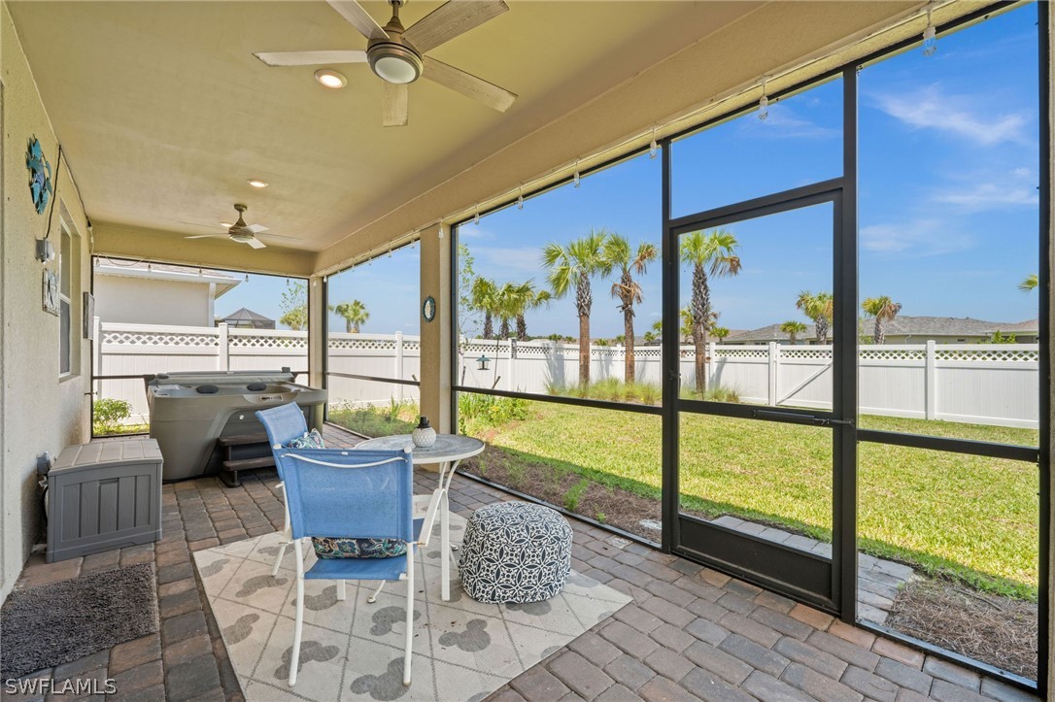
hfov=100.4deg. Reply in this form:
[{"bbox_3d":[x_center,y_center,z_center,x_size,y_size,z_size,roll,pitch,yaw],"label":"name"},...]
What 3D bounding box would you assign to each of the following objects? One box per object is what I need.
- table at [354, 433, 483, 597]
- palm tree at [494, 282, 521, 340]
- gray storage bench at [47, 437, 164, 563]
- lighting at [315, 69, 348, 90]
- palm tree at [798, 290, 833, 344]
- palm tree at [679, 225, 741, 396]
[{"bbox_3d":[-0.622,0.900,2.510,0.745,0.720,0.745,0,0,0],"label":"table"},{"bbox_3d":[-1.379,-1.328,29.005,2.000,6.448,2.000,0,0,-3],"label":"palm tree"},{"bbox_3d":[-2.940,0.985,3.120,0.540,0.550,0.940,0,0,-41],"label":"gray storage bench"},{"bbox_3d":[-1.336,-1.850,2.989,0.200,0.030,0.200,0,0,0],"label":"lighting"},{"bbox_3d":[13.710,-0.544,20.502,2.300,4.623,2.300,0,0,34],"label":"palm tree"},{"bbox_3d":[5.555,-1.051,13.400,1.800,5.363,1.800,0,0,0],"label":"palm tree"}]

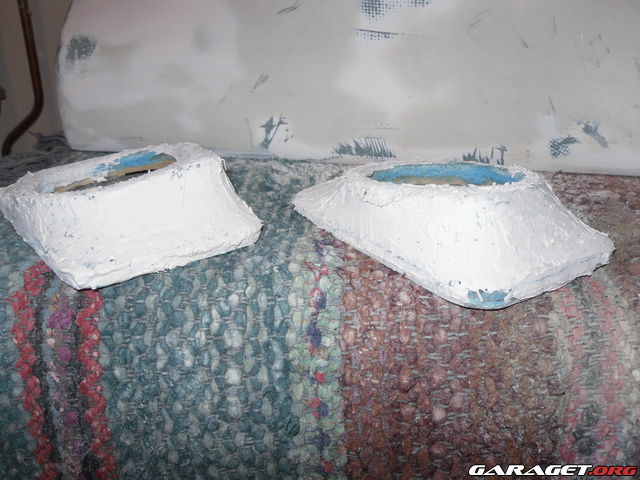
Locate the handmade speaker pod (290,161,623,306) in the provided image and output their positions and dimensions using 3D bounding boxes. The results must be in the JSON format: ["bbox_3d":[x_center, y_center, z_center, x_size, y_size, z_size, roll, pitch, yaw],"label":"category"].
[{"bbox_3d":[0.113,-0.045,0.585,0.174,0.070,0.246,-18,31,-32],"label":"handmade speaker pod"}]

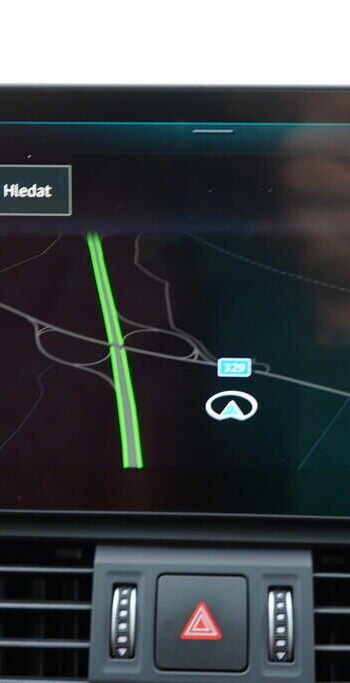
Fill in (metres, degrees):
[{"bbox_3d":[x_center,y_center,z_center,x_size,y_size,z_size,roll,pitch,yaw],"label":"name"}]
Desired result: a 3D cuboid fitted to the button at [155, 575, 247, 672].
[{"bbox_3d":[0.009,0.093,0.338,0.030,0.031,0.008,1,-16,2],"label":"button"}]

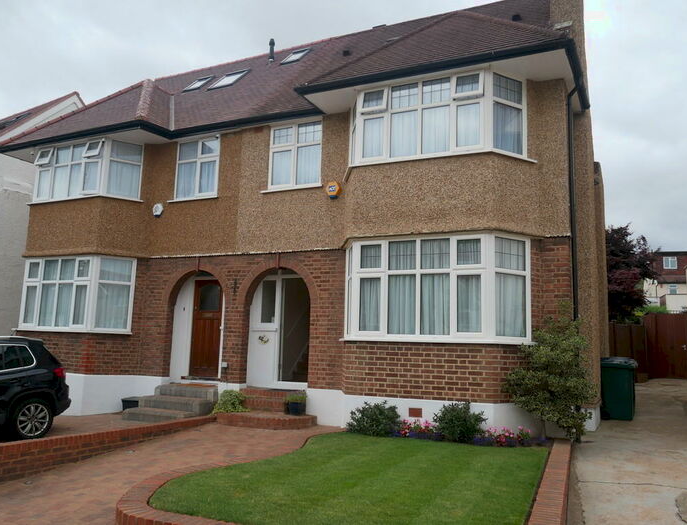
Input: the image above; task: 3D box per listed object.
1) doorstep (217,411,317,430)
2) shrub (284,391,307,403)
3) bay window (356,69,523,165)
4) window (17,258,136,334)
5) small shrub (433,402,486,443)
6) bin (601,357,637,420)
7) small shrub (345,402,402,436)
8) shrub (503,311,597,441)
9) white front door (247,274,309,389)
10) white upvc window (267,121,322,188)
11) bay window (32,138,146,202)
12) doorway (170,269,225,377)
[{"bbox_3d":[-1.438,2.718,10.449,1.760,0.200,0.800,-2,-10,26],"label":"doorstep"},{"bbox_3d":[-0.805,2.280,10.338,0.370,0.230,0.320,-2,-10,26],"label":"shrub"},{"bbox_3d":[1.335,-2.171,9.650,3.000,1.290,0.630,-2,-10,26],"label":"bay window"},{"bbox_3d":[-5.532,0.680,12.292,2.820,1.500,0.700,-2,-9,25],"label":"window"},{"bbox_3d":[1.512,2.087,7.941,0.690,0.500,0.620,-2,-9,25],"label":"small shrub"},{"bbox_3d":[4.855,2.235,10.811,0.710,1.070,0.580,-2,-9,25],"label":"bin"},{"bbox_3d":[0.412,2.168,8.460,0.760,0.490,0.650,-2,-9,25],"label":"small shrub"},{"bbox_3d":[2.728,1.506,8.092,1.170,1.730,1.000,-2,-9,25],"label":"shrub"},{"bbox_3d":[-1.190,1.214,11.263,1.440,2.250,0.280,-2,-10,26],"label":"white front door"},{"bbox_3d":[-0.870,-1.914,10.918,1.070,1.260,0.120,-2,-9,25],"label":"white upvc window"},{"bbox_3d":[-5.627,-1.852,12.982,2.870,1.220,0.650,-2,-10,26],"label":"bay window"},{"bbox_3d":[-2.890,1.286,12.074,1.400,2.210,0.280,-2,-10,26],"label":"doorway"}]

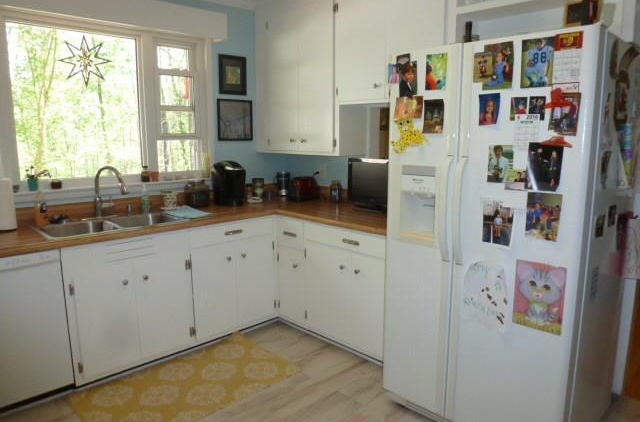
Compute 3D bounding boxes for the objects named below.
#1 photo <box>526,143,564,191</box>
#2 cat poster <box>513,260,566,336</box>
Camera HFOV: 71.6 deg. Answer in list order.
[{"bbox_3d":[0.868,-0.167,1.707,0.010,0.178,0.127,-9,13,-44],"label":"photo"},{"bbox_3d":[0.880,0.347,1.779,0.010,0.275,0.207,-9,13,-44],"label":"cat poster"}]

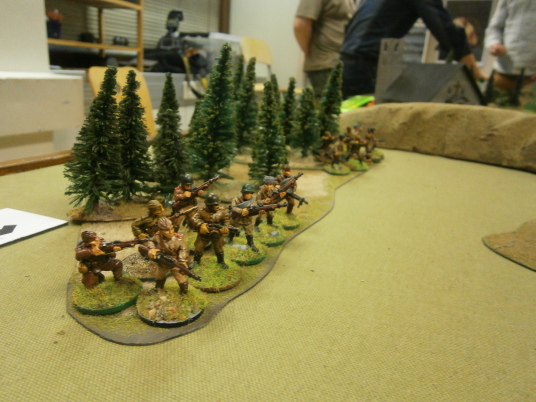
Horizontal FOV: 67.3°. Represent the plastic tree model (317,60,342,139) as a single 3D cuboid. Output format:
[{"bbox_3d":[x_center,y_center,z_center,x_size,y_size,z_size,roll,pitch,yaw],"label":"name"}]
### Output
[{"bbox_3d":[0.066,-0.098,0.419,0.027,0.088,0.027,4,19,0],"label":"plastic tree model"}]

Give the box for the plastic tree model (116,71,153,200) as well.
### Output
[{"bbox_3d":[-0.083,-0.039,0.250,0.027,0.081,0.027,4,18,0],"label":"plastic tree model"}]

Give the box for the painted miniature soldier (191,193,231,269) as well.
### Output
[{"bbox_3d":[-0.025,0.013,0.178,0.018,0.034,0.015,-4,20,-24],"label":"painted miniature soldier"}]

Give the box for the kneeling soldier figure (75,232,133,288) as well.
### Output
[{"bbox_3d":[-0.062,0.023,0.159,0.027,0.022,0.015,-5,21,-26],"label":"kneeling soldier figure"}]

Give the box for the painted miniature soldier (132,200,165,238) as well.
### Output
[{"bbox_3d":[-0.051,0.013,0.178,0.019,0.031,0.016,8,19,11],"label":"painted miniature soldier"}]

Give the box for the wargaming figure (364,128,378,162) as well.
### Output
[{"bbox_3d":[0.102,-0.055,0.390,0.015,0.031,0.012,10,20,15],"label":"wargaming figure"}]

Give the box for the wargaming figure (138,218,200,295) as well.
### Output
[{"bbox_3d":[-0.036,0.021,0.149,0.015,0.029,0.018,-13,26,-40],"label":"wargaming figure"}]

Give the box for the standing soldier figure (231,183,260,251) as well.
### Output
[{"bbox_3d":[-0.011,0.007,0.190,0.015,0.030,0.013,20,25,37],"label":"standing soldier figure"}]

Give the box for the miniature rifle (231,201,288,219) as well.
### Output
[{"bbox_3d":[-0.004,0.004,0.200,0.029,0.005,0.003,-4,20,-25],"label":"miniature rifle"}]

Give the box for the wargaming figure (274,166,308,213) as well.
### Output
[{"bbox_3d":[0.014,-0.005,0.234,0.013,0.029,0.018,-13,25,-39],"label":"wargaming figure"}]

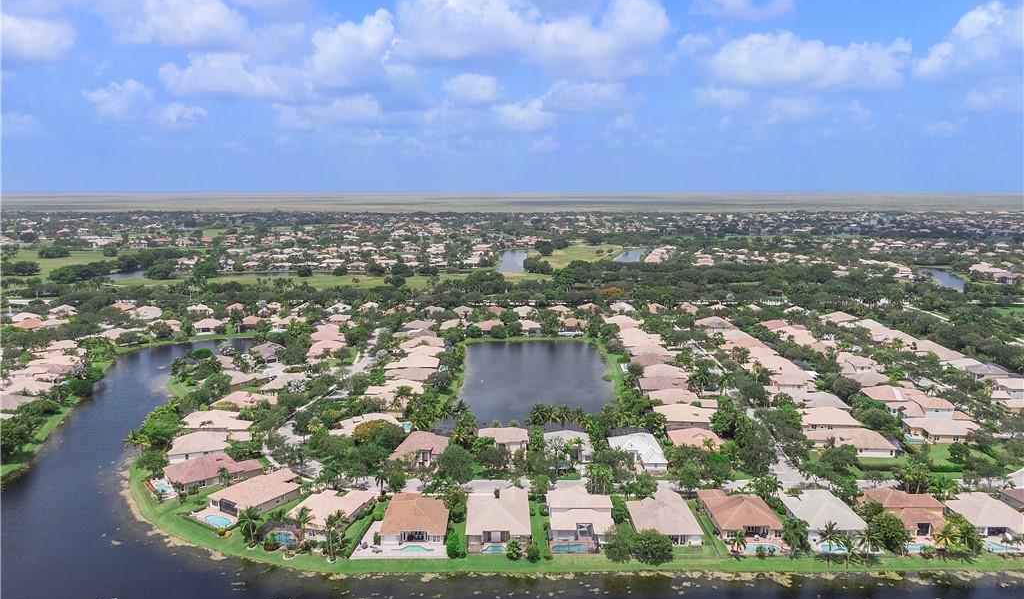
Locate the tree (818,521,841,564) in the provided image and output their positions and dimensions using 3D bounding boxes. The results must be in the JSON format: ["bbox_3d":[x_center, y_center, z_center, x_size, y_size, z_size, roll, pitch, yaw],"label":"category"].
[{"bbox_3d":[69.360,53.510,154.540,5.400,9.500,5.400,0,9,0],"label":"tree"}]

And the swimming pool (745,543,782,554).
[{"bbox_3d":[57.620,57.510,162.410,8.200,1.000,5.130,0,9,0],"label":"swimming pool"}]

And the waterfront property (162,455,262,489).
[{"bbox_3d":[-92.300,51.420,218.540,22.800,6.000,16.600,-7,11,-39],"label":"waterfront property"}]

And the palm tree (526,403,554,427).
[{"bbox_3d":[10.000,43.150,258.550,8.800,10.200,8.800,0,9,0],"label":"palm tree"}]

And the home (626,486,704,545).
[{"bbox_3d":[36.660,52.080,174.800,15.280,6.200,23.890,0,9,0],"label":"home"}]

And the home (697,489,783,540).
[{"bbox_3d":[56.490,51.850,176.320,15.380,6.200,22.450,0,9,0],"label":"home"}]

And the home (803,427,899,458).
[{"bbox_3d":[105.710,44.480,224.520,24.200,6.200,15.580,0,9,0],"label":"home"}]

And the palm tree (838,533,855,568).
[{"bbox_3d":[72.820,54.630,153.450,4.000,7.610,4.000,0,9,0],"label":"palm tree"}]

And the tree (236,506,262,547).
[{"bbox_3d":[-64.600,56.260,177.100,6.300,9.000,6.300,0,9,0],"label":"tree"}]

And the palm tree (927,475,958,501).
[{"bbox_3d":[120.800,53.370,199.920,8.300,7.800,8.300,0,9,0],"label":"palm tree"}]

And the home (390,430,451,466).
[{"bbox_3d":[-30.400,48.740,235.330,17.000,6.200,22.000,0,9,-2],"label":"home"}]

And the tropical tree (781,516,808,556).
[{"bbox_3d":[68.000,57.080,171.150,6.500,9.200,6.500,0,9,0],"label":"tropical tree"}]

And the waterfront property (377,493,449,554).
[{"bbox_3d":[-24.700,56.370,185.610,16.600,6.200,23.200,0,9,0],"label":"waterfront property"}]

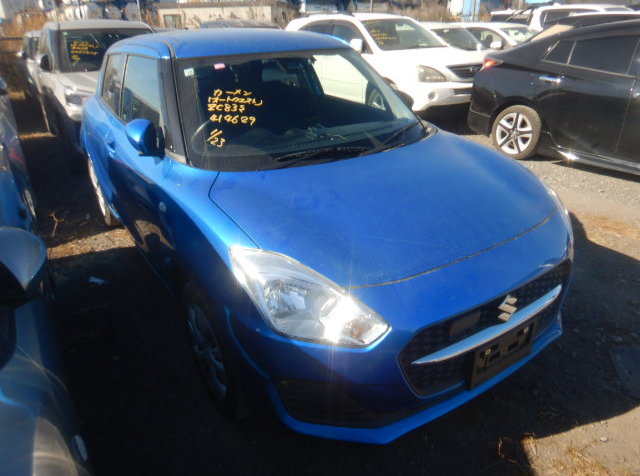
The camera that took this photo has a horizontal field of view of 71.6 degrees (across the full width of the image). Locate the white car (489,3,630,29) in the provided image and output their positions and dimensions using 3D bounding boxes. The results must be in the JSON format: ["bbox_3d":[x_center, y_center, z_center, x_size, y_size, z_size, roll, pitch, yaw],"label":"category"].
[{"bbox_3d":[7.971,-5.726,12.997,1.820,1.860,4.600,-16,29,-28],"label":"white car"}]

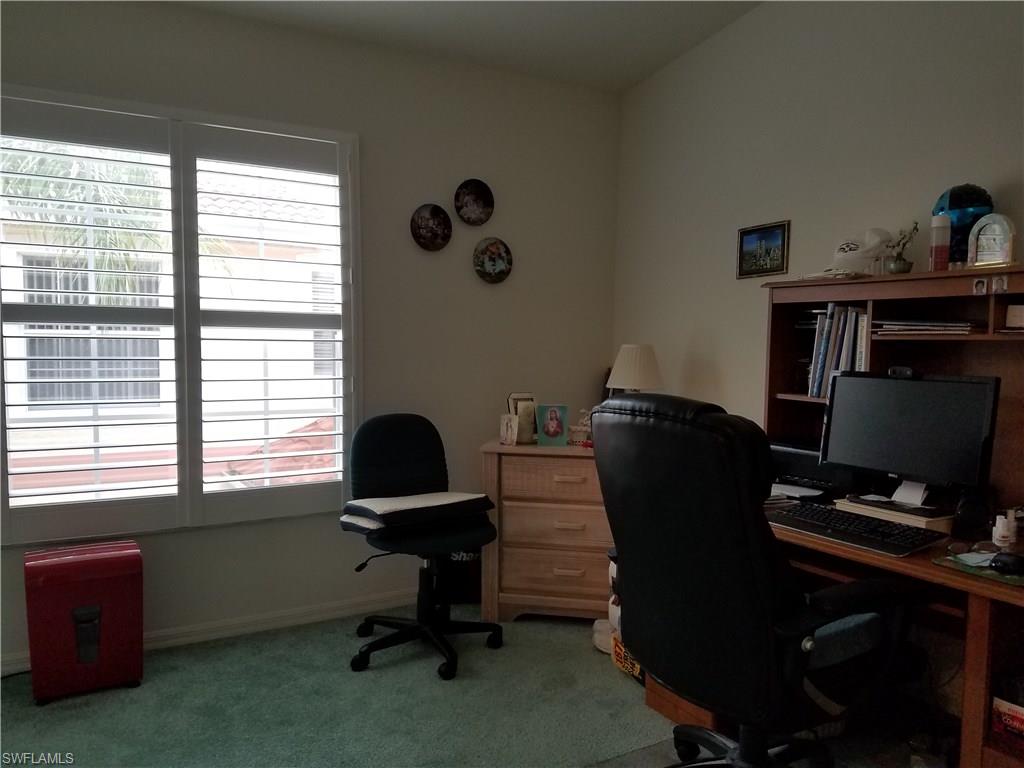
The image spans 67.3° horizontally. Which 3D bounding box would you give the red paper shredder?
[{"bbox_3d":[-1.559,0.849,2.811,0.360,0.505,0.255,-1,4,-29],"label":"red paper shredder"}]

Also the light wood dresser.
[{"bbox_3d":[0.292,0.679,3.599,0.810,0.787,0.430,1,4,11],"label":"light wood dresser"}]

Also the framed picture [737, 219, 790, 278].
[{"bbox_3d":[1.064,-0.564,3.253,0.020,0.211,0.280,-1,4,-29],"label":"framed picture"}]

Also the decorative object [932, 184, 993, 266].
[{"bbox_3d":[1.356,-0.463,2.317,0.100,0.265,0.155,-1,4,-29],"label":"decorative object"}]

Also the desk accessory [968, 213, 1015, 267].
[{"bbox_3d":[1.363,-0.405,2.186,0.050,0.150,0.122,-2,4,-31],"label":"desk accessory"}]

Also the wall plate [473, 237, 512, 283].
[{"bbox_3d":[-0.092,-0.590,3.673,0.212,0.212,0.025,-2,4,-31],"label":"wall plate"}]

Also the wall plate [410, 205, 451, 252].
[{"bbox_3d":[-0.367,-0.711,3.502,0.206,0.206,0.025,-2,4,-31],"label":"wall plate"}]

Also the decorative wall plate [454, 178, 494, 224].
[{"bbox_3d":[-0.180,-0.880,3.716,0.213,0.213,0.025,-1,4,-29],"label":"decorative wall plate"}]

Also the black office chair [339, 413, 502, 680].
[{"bbox_3d":[-0.371,0.617,3.153,0.600,0.950,0.620,-2,4,-33],"label":"black office chair"}]

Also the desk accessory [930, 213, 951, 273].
[{"bbox_3d":[1.273,-0.414,2.282,0.051,0.175,0.051,-1,4,-29],"label":"desk accessory"}]

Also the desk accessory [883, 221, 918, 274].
[{"bbox_3d":[1.236,-0.429,2.448,0.080,0.165,0.100,-2,4,-31],"label":"desk accessory"}]

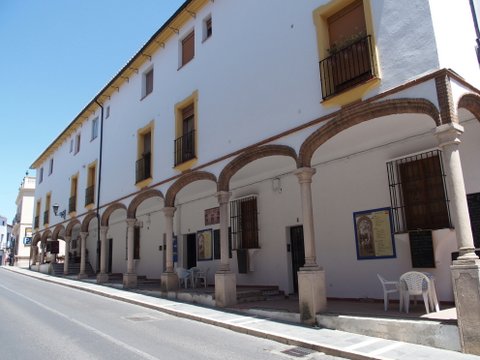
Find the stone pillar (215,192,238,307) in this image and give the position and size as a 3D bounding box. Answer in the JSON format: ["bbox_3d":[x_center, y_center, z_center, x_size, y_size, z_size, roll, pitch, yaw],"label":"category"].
[{"bbox_3d":[-0.455,2.094,11.919,0.447,3.379,0.447,7,-15,-37],"label":"stone pillar"}]

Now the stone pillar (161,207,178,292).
[{"bbox_3d":[-2.657,2.632,14.682,0.447,3.085,0.447,7,-15,-37],"label":"stone pillar"}]

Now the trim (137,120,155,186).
[{"bbox_3d":[-3.901,-1.028,16.133,0.260,2.548,1.560,8,-16,-37],"label":"trim"}]

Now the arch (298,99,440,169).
[{"bbox_3d":[2.487,-1.009,7.968,0.325,0.910,3.237,8,-16,-37],"label":"arch"}]

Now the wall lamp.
[{"bbox_3d":[-11.670,2.045,25.058,0.800,1.015,0.400,8,-16,-37],"label":"wall lamp"}]

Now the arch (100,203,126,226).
[{"bbox_3d":[-6.065,1.714,19.221,0.369,0.930,3.443,7,-15,-37],"label":"arch"}]

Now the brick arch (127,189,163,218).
[{"bbox_3d":[-3.721,0.920,15.767,0.325,0.929,3.458,8,-16,-37],"label":"brick arch"}]

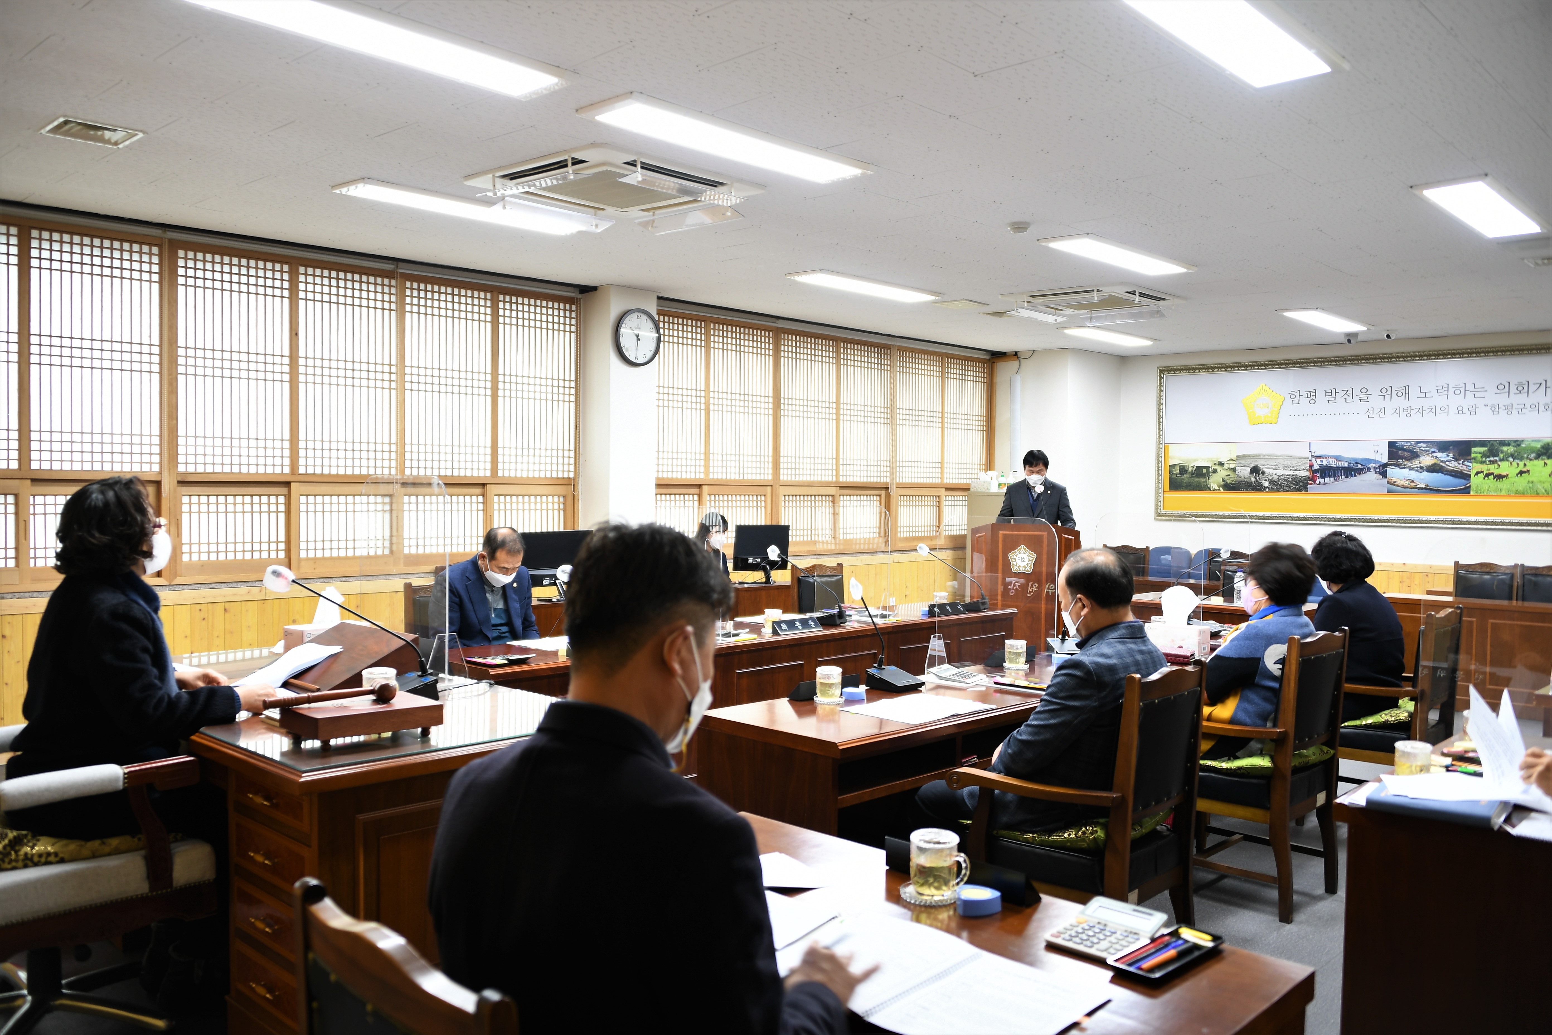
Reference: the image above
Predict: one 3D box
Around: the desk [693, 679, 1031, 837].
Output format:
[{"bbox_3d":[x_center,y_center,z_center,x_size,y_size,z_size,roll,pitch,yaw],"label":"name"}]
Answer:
[{"bbox_3d":[0.368,0.972,3.947,0.600,0.730,1.200,2,2,44],"label":"desk"}]

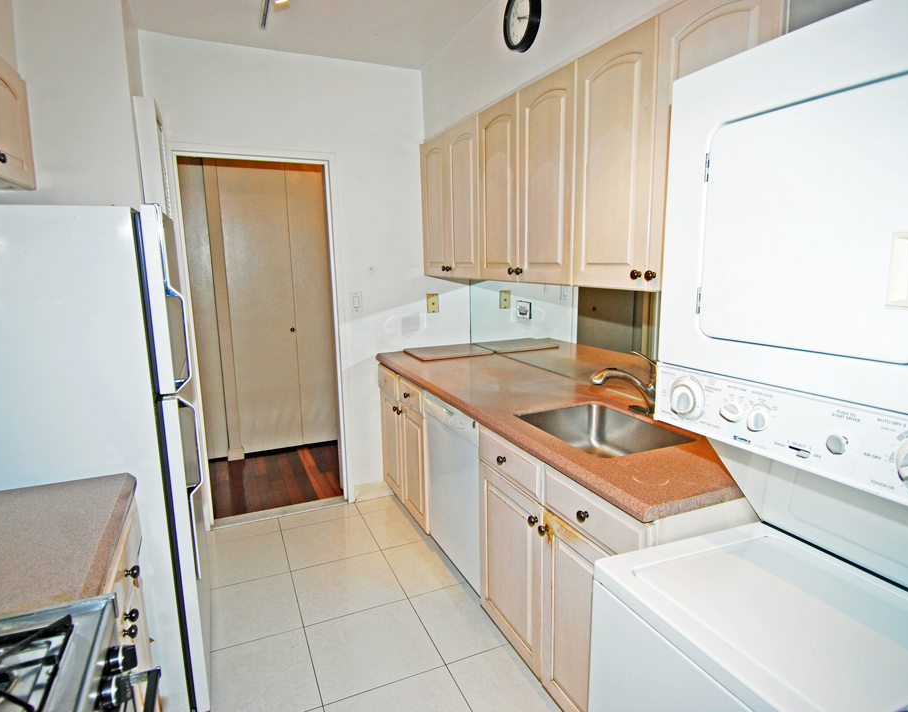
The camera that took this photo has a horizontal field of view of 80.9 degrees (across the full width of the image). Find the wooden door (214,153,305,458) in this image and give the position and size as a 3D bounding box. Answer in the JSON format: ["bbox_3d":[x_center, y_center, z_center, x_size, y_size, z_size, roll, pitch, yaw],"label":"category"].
[{"bbox_3d":[-1.446,-0.351,4.023,0.463,2.219,0.040,-5,11,-23],"label":"wooden door"}]

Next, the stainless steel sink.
[{"bbox_3d":[0.500,0.330,1.849,0.392,0.178,0.513,-5,11,-23],"label":"stainless steel sink"}]

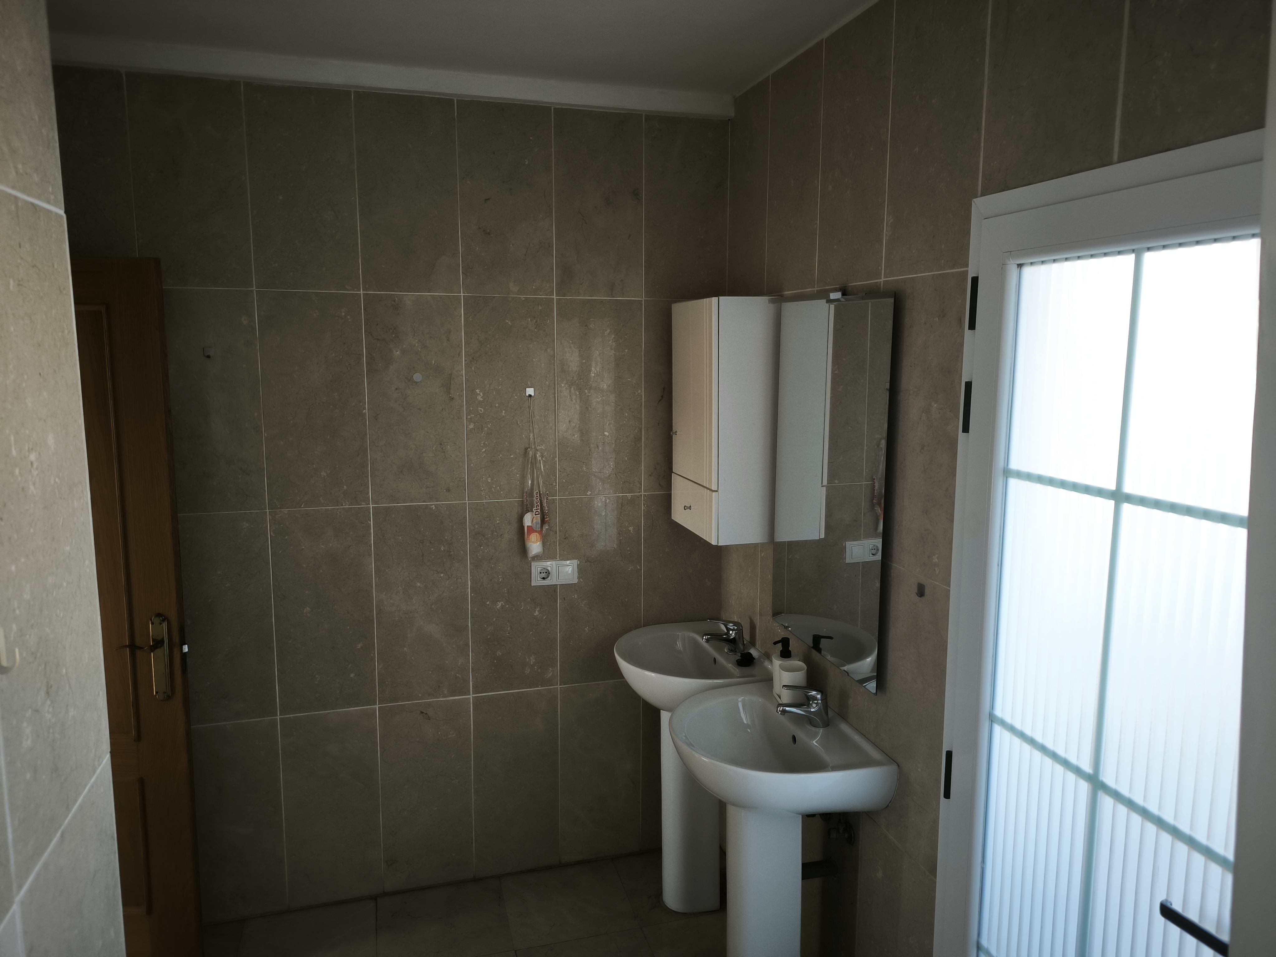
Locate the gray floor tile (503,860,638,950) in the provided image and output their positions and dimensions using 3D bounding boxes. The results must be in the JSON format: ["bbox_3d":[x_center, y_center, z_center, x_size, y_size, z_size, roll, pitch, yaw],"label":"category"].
[{"bbox_3d":[-0.231,1.413,2.934,0.400,0.015,0.395,-2,9,-16],"label":"gray floor tile"}]

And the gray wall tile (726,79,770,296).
[{"bbox_3d":[0.352,-0.900,2.825,0.015,0.636,0.319,-2,9,-16],"label":"gray wall tile"}]

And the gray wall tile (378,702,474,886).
[{"bbox_3d":[-0.688,1.033,2.898,0.288,0.639,0.010,-2,9,-16],"label":"gray wall tile"}]

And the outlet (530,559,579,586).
[{"bbox_3d":[-0.278,0.320,2.977,0.156,0.081,0.015,-2,9,-16],"label":"outlet"}]

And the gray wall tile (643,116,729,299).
[{"bbox_3d":[0.159,-0.893,2.945,0.287,0.582,0.015,-2,9,-16],"label":"gray wall tile"}]

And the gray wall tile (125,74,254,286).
[{"bbox_3d":[-1.240,-0.815,2.461,0.288,0.565,0.010,-2,9,-16],"label":"gray wall tile"}]

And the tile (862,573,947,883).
[{"bbox_3d":[0.604,0.523,2.000,0.010,0.639,0.325,-2,9,-16],"label":"tile"}]

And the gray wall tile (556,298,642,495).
[{"bbox_3d":[-0.127,-0.266,2.950,0.299,0.659,0.015,-2,9,-16],"label":"gray wall tile"}]

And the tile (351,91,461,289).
[{"bbox_3d":[-0.679,-0.838,2.620,0.288,0.570,0.010,-2,9,-16],"label":"tile"}]

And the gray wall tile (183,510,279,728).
[{"bbox_3d":[-1.246,0.419,2.644,0.288,0.639,0.010,-2,9,-16],"label":"gray wall tile"}]

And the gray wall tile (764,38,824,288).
[{"bbox_3d":[0.446,-0.856,2.514,0.015,0.642,0.334,-2,9,-16],"label":"gray wall tile"}]

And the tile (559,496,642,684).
[{"bbox_3d":[-0.125,0.377,2.963,0.288,0.639,0.010,-2,9,-16],"label":"tile"}]

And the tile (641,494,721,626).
[{"bbox_3d":[0.154,0.376,3.129,0.293,0.659,0.015,-2,9,-16],"label":"tile"}]

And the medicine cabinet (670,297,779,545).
[{"bbox_3d":[0.272,-0.191,2.787,0.213,0.720,0.385,-2,9,-16],"label":"medicine cabinet"}]

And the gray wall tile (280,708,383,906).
[{"bbox_3d":[-0.994,1.071,2.893,0.299,0.658,0.015,-2,9,-16],"label":"gray wall tile"}]

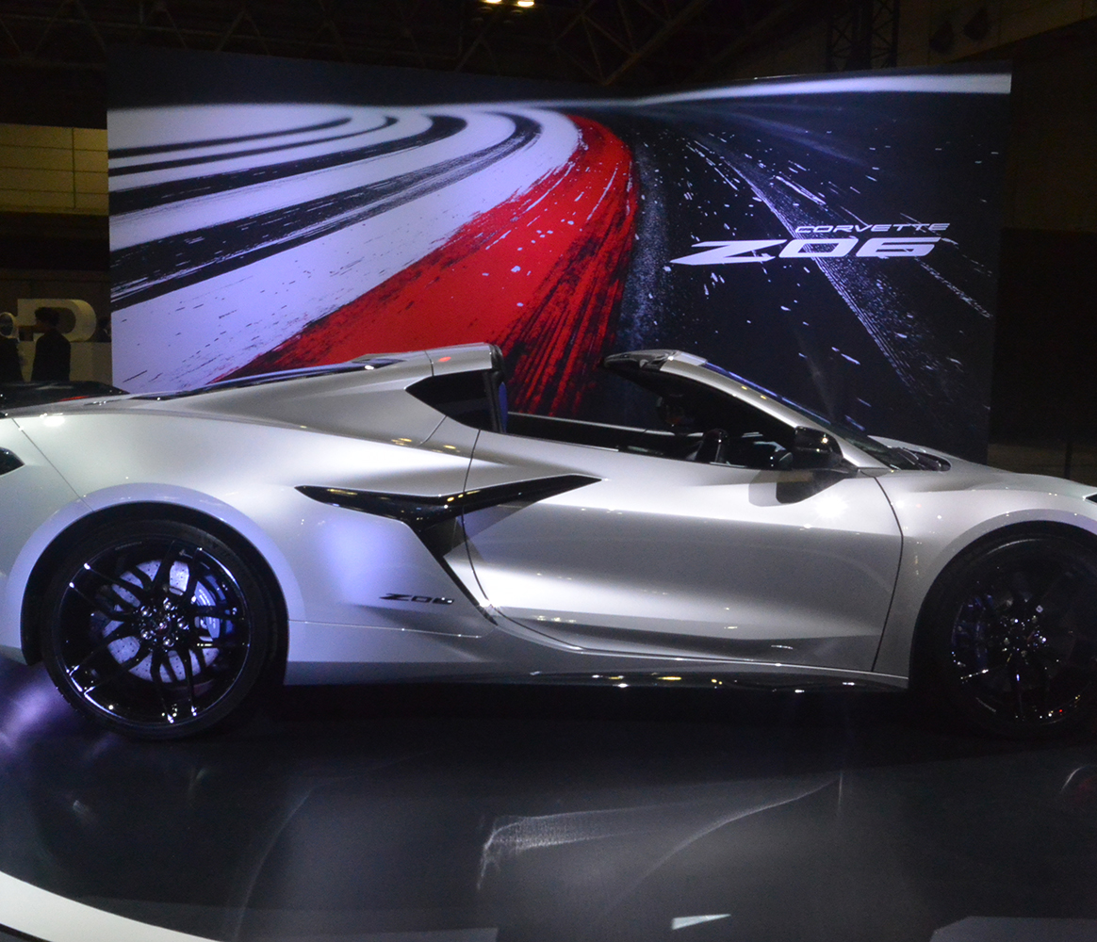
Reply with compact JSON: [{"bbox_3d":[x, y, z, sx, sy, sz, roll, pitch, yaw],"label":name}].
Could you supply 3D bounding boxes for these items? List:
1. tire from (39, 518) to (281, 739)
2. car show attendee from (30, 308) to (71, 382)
[{"bbox_3d":[-1.190,0.457,3.931,0.700,0.700,0.330,1,7,-4],"label":"tire"},{"bbox_3d":[-5.681,-1.006,14.398,0.460,1.720,0.310,-1,7,-17],"label":"car show attendee"}]

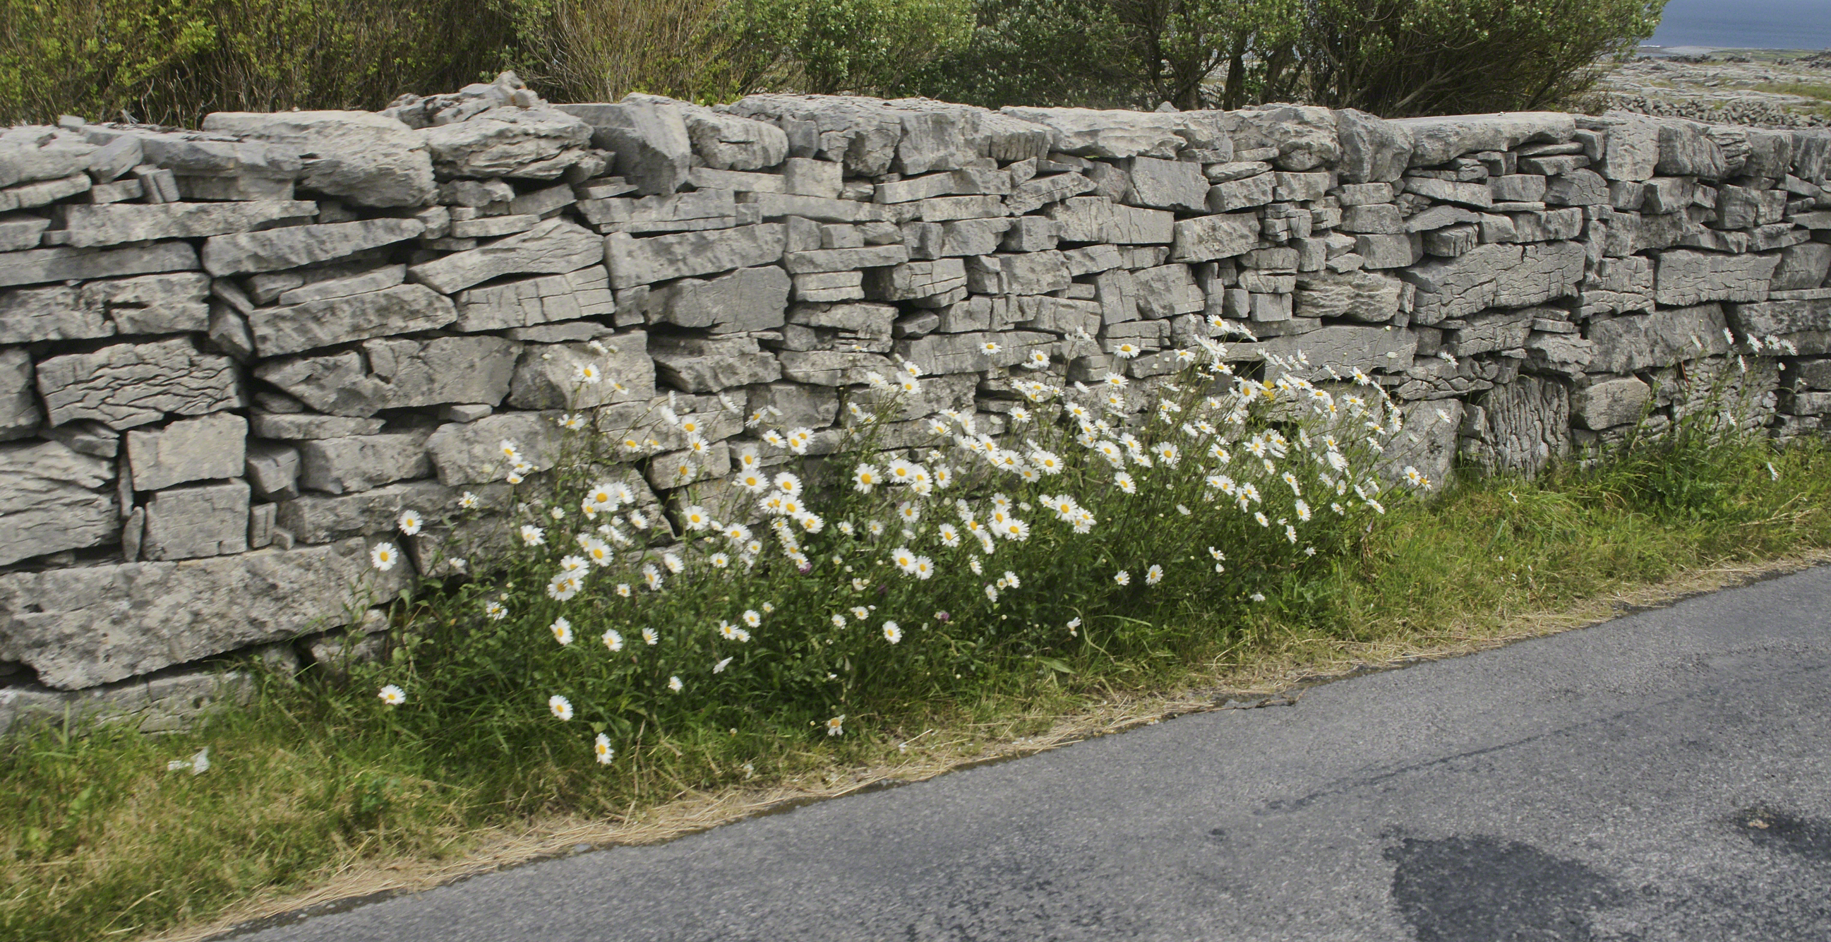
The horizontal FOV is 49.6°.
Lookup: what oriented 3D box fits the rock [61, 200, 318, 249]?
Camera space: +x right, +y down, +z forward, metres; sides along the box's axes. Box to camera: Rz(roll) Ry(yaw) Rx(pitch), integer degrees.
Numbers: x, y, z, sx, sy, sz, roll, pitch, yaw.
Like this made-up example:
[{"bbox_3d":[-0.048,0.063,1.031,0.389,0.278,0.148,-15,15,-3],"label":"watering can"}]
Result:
[{"bbox_3d":[-1.466,-0.517,3.947,0.478,0.079,0.270,-10,19,-33],"label":"rock"}]

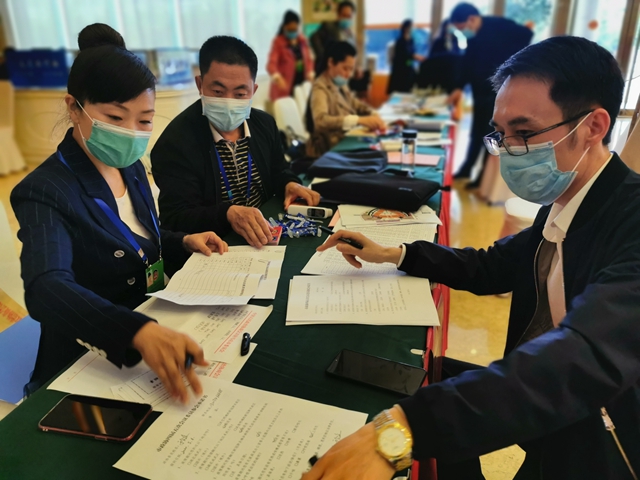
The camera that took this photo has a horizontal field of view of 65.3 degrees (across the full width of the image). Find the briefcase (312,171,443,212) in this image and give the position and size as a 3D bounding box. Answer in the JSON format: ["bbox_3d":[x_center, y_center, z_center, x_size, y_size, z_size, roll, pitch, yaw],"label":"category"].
[{"bbox_3d":[0.202,-0.187,1.768,0.380,0.058,0.260,10,25,28],"label":"briefcase"}]

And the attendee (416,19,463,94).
[{"bbox_3d":[1.518,-1.883,5.950,0.500,1.470,0.400,-14,25,-28],"label":"attendee"}]

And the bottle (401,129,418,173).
[{"bbox_3d":[0.371,-0.384,2.081,0.060,0.175,0.060,-2,22,0],"label":"bottle"}]

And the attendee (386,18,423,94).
[{"bbox_3d":[1.056,-1.940,6.136,0.420,1.470,0.450,6,23,18],"label":"attendee"}]

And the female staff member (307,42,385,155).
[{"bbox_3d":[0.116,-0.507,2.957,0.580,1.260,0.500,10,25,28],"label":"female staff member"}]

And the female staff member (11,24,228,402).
[{"bbox_3d":[-0.397,0.205,1.176,0.620,1.310,0.560,9,25,26],"label":"female staff member"}]

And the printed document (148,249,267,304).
[{"bbox_3d":[-0.242,0.084,1.162,0.220,0.042,0.300,-1,22,2],"label":"printed document"}]

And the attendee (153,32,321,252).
[{"bbox_3d":[-0.285,0.015,1.662,0.560,1.290,0.600,-21,28,-38],"label":"attendee"}]

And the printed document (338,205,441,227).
[{"bbox_3d":[0.212,-0.086,1.576,0.292,0.012,0.205,0,22,5],"label":"printed document"}]

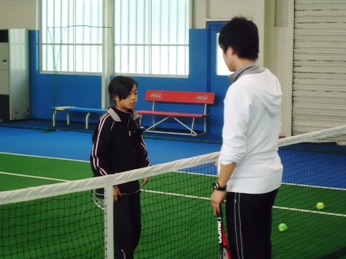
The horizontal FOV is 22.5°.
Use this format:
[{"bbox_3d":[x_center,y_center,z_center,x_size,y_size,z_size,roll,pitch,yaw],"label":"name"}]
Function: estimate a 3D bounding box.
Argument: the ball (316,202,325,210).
[{"bbox_3d":[1.389,0.721,8.190,0.067,0.067,0.067,0,5,0],"label":"ball"}]

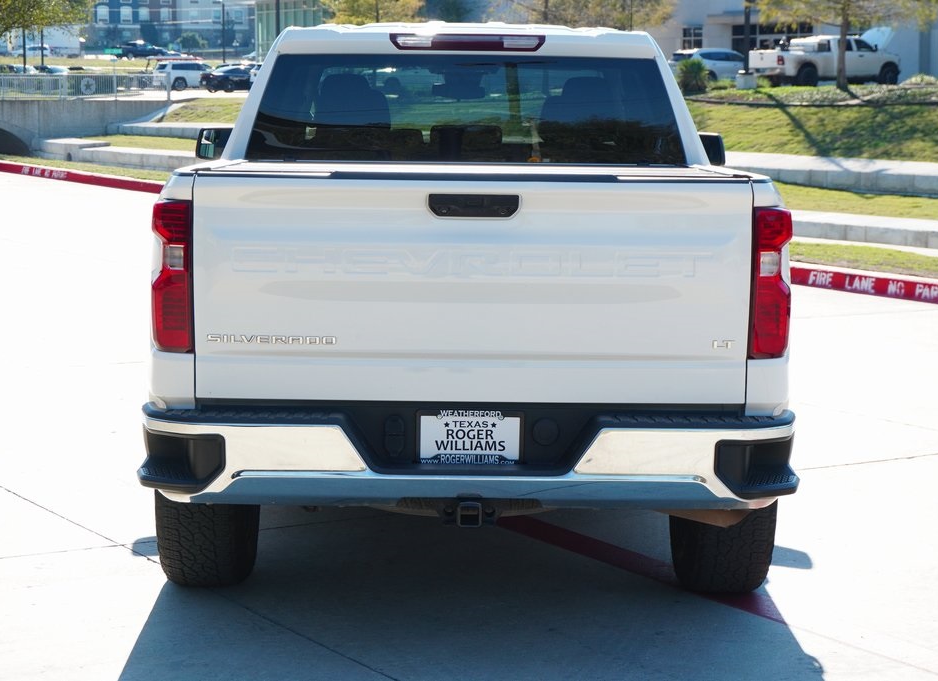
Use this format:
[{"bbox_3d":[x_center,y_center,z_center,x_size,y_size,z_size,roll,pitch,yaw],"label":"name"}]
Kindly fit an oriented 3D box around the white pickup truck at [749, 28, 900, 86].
[{"bbox_3d":[13.898,-10.927,80.000,5.950,2.050,2.050,-3,7,-25],"label":"white pickup truck"}]

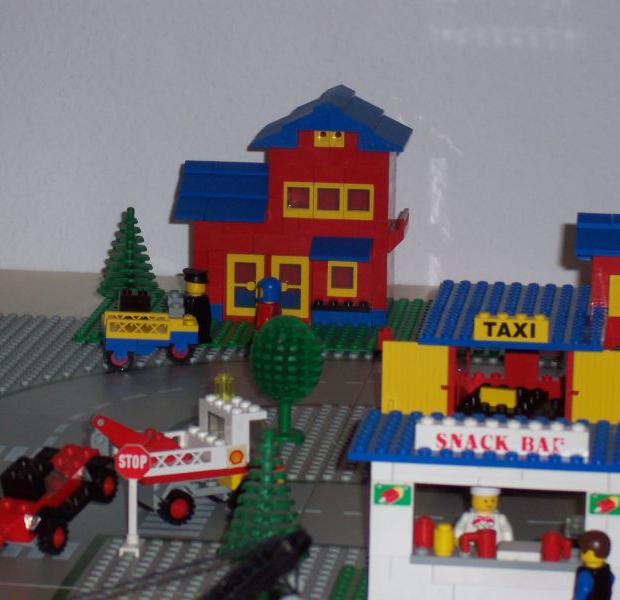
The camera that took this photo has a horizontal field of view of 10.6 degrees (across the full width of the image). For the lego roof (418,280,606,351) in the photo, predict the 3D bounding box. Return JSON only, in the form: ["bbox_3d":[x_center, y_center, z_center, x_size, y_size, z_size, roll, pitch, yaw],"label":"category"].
[{"bbox_3d":[0.094,0.007,1.504,0.080,0.005,0.128,2,11,6],"label":"lego roof"}]

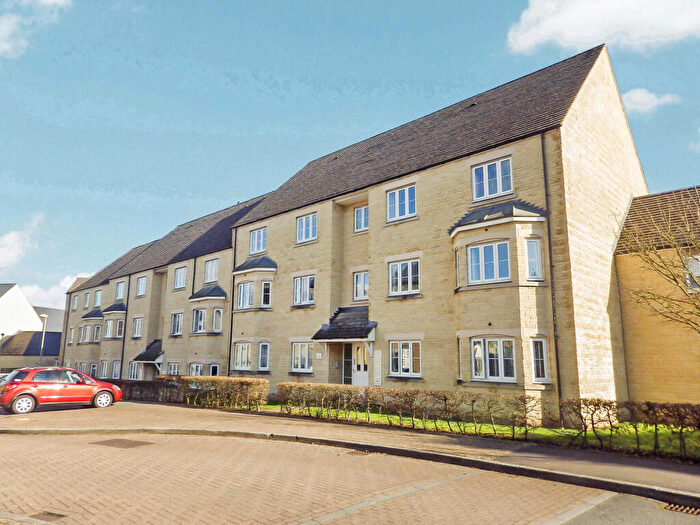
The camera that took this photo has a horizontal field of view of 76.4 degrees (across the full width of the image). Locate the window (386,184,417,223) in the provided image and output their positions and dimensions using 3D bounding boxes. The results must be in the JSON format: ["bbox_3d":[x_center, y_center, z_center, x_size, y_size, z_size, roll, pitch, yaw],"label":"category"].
[{"bbox_3d":[1.838,-2.015,15.217,1.224,1.090,0.120,-10,-15,42],"label":"window"}]

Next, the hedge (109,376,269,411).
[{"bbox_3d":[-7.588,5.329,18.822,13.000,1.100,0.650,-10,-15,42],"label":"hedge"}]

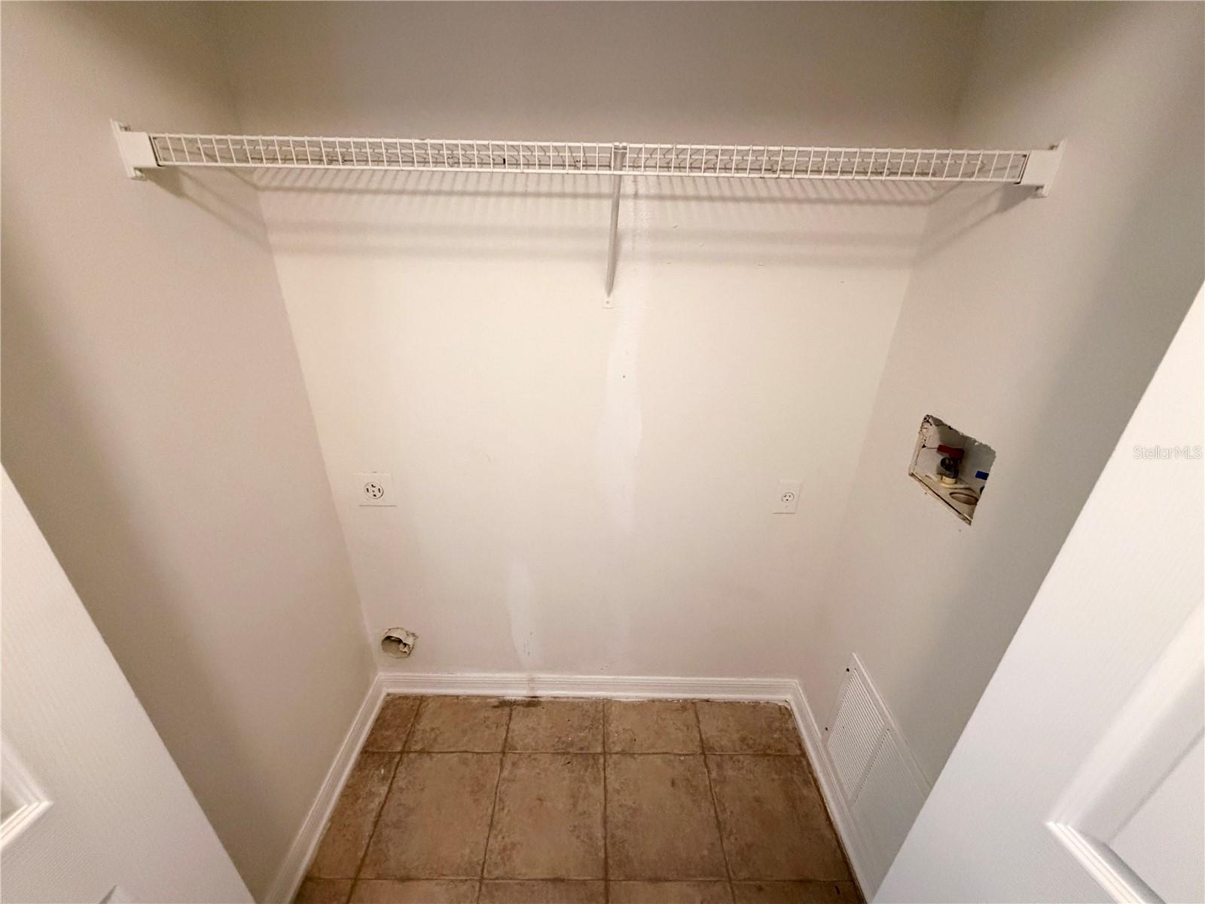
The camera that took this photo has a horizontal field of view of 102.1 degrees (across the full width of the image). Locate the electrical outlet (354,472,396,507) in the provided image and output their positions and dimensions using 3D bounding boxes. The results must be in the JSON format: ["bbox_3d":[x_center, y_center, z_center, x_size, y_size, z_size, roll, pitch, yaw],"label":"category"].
[{"bbox_3d":[-0.684,0.117,1.465,0.116,0.114,0.012,1,25,-1],"label":"electrical outlet"}]

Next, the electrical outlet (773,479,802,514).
[{"bbox_3d":[0.565,0.142,1.483,0.070,0.114,0.012,1,25,-1],"label":"electrical outlet"}]

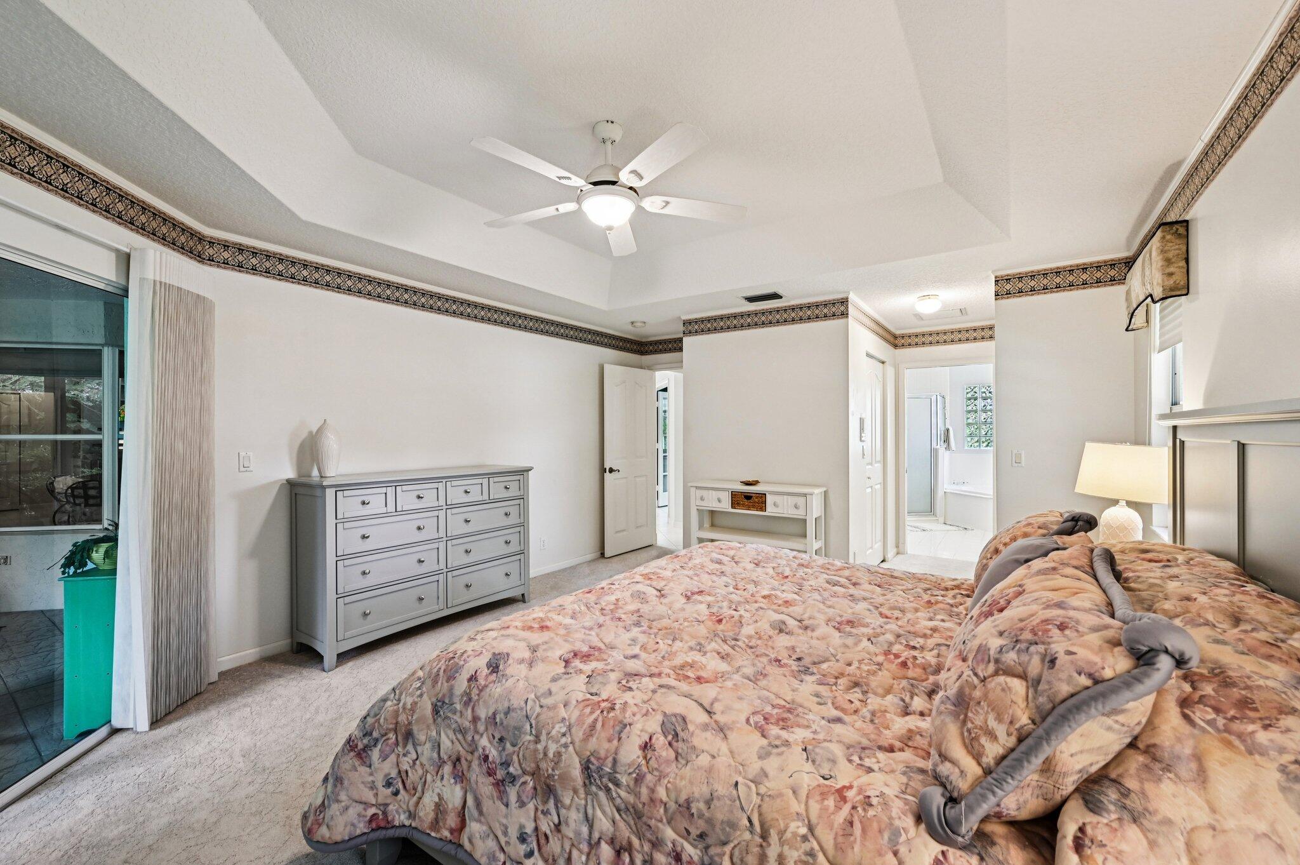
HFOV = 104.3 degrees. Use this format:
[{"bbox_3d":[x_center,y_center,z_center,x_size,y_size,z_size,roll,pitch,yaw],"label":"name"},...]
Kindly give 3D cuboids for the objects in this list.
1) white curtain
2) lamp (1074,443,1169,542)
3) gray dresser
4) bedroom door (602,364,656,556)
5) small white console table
[{"bbox_3d":[-2.326,0.246,2.450,0.170,2.120,0.480,0,0,-9],"label":"white curtain"},{"bbox_3d":[2.070,0.327,2.206,0.335,0.550,0.335,0,0,36],"label":"lamp"},{"bbox_3d":[-1.531,0.802,3.484,0.475,1.040,1.490,0,0,36],"label":"gray dresser"},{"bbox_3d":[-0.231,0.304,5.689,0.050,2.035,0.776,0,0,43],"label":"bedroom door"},{"bbox_3d":[0.889,0.892,4.277,1.100,0.866,0.370,0,0,36],"label":"small white console table"}]

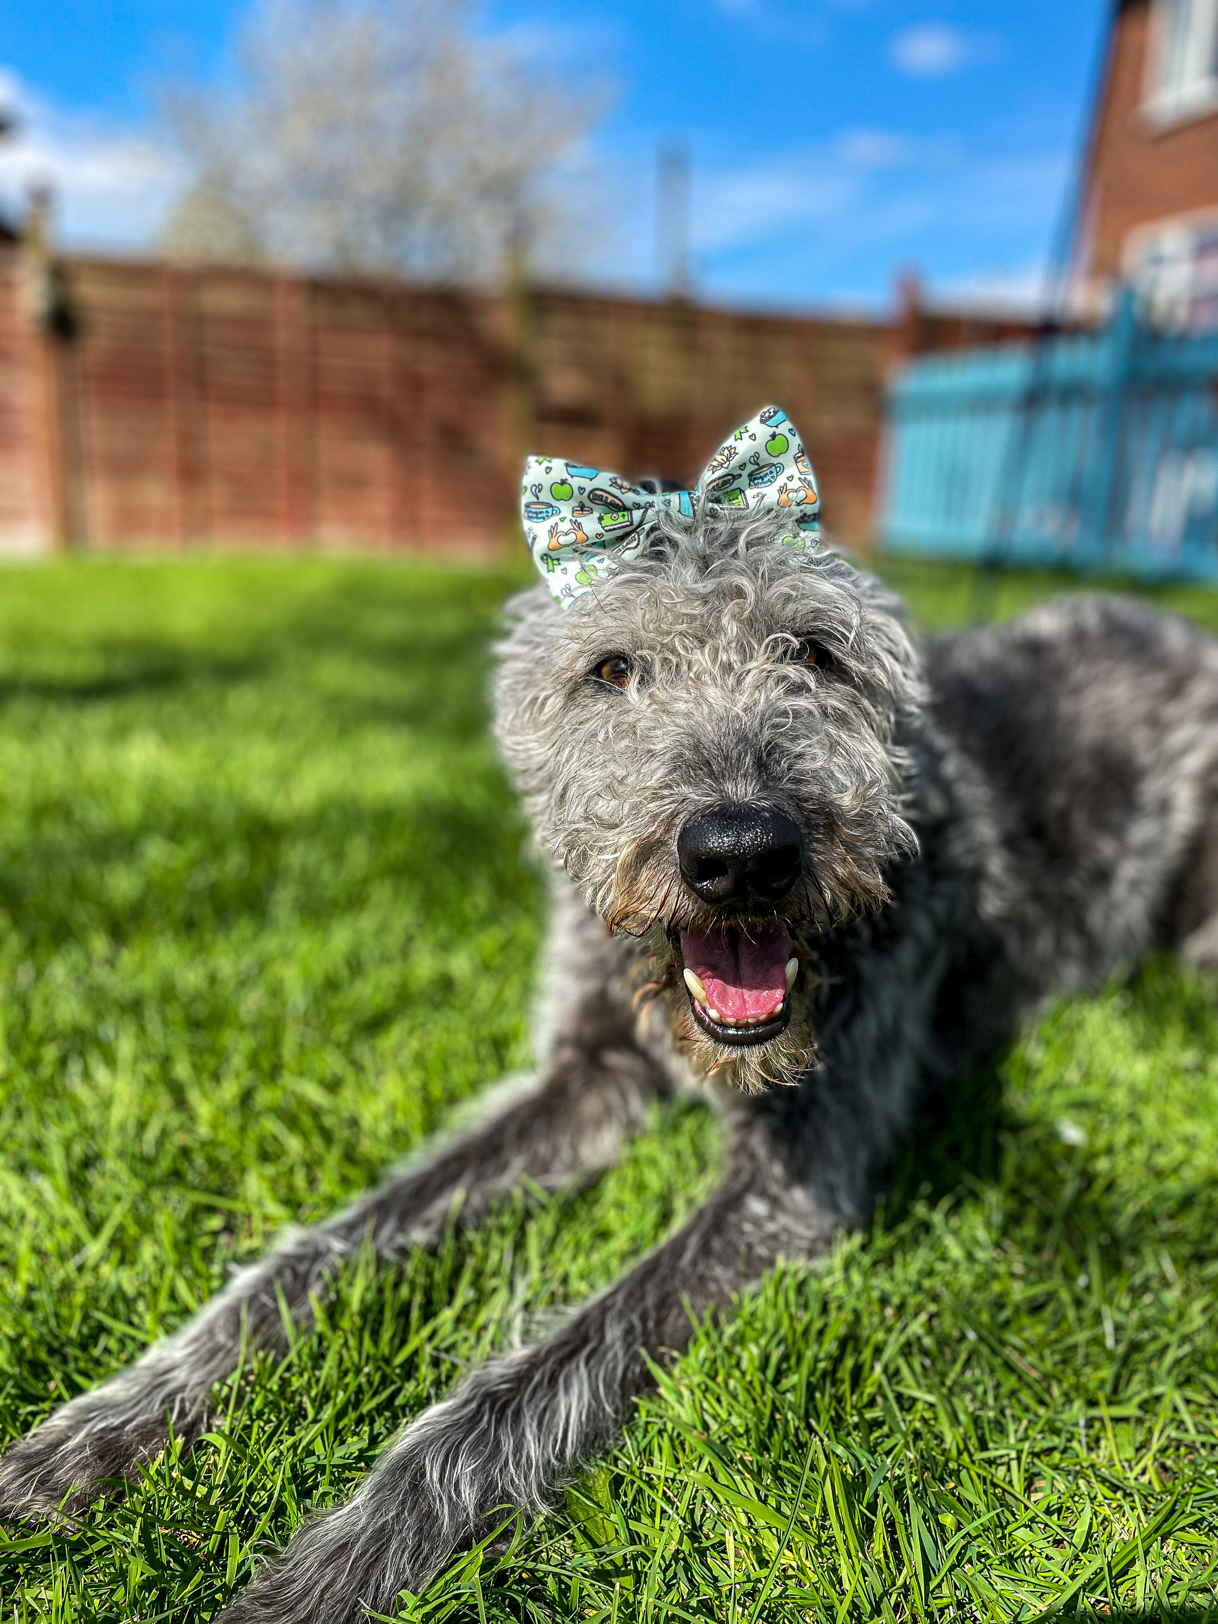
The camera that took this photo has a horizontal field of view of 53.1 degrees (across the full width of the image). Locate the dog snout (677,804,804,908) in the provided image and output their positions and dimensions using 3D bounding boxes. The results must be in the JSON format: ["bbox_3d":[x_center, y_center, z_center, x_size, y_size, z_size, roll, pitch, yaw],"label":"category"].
[{"bbox_3d":[0.051,0.017,0.485,0.047,0.034,0.035,-4,16,1],"label":"dog snout"}]

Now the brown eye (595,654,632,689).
[{"bbox_3d":[0.002,-0.065,0.565,0.017,0.015,0.012,-2,16,7],"label":"brown eye"}]

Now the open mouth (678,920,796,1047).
[{"bbox_3d":[0.055,0.074,0.530,0.049,0.045,0.050,-4,16,1],"label":"open mouth"}]

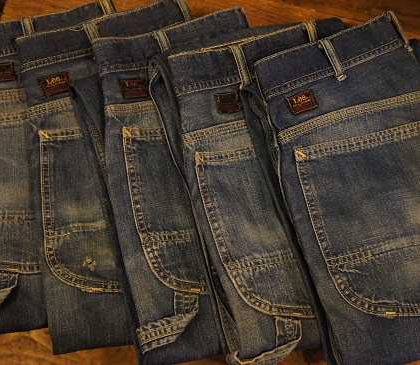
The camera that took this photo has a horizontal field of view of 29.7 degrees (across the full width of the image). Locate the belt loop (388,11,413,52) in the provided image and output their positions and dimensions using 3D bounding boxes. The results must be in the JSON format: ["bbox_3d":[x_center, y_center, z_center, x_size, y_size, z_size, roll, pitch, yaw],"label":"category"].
[{"bbox_3d":[0.221,-0.177,0.920,0.012,0.009,0.057,10,51,-41],"label":"belt loop"}]

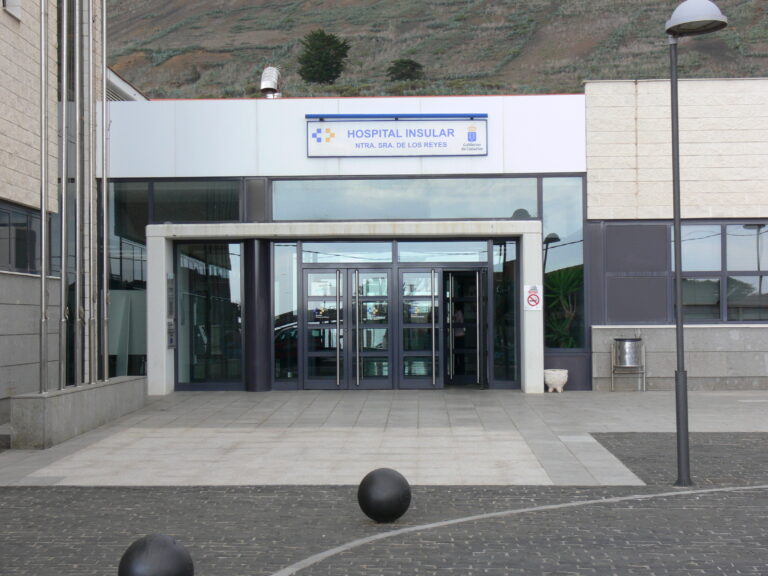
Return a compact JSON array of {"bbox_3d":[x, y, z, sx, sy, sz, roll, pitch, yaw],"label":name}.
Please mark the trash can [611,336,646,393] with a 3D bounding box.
[{"bbox_3d":[4.010,1.266,24.350,0.560,0.870,0.440,-1,-1,1],"label":"trash can"}]

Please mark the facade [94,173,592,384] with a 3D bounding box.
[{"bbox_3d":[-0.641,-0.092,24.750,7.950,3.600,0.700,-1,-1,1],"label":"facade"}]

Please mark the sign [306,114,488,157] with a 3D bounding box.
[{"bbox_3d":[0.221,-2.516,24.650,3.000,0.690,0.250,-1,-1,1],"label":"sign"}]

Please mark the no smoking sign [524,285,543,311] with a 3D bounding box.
[{"bbox_3d":[2.444,0.160,24.250,0.300,0.410,0.020,-1,-1,1],"label":"no smoking sign"}]

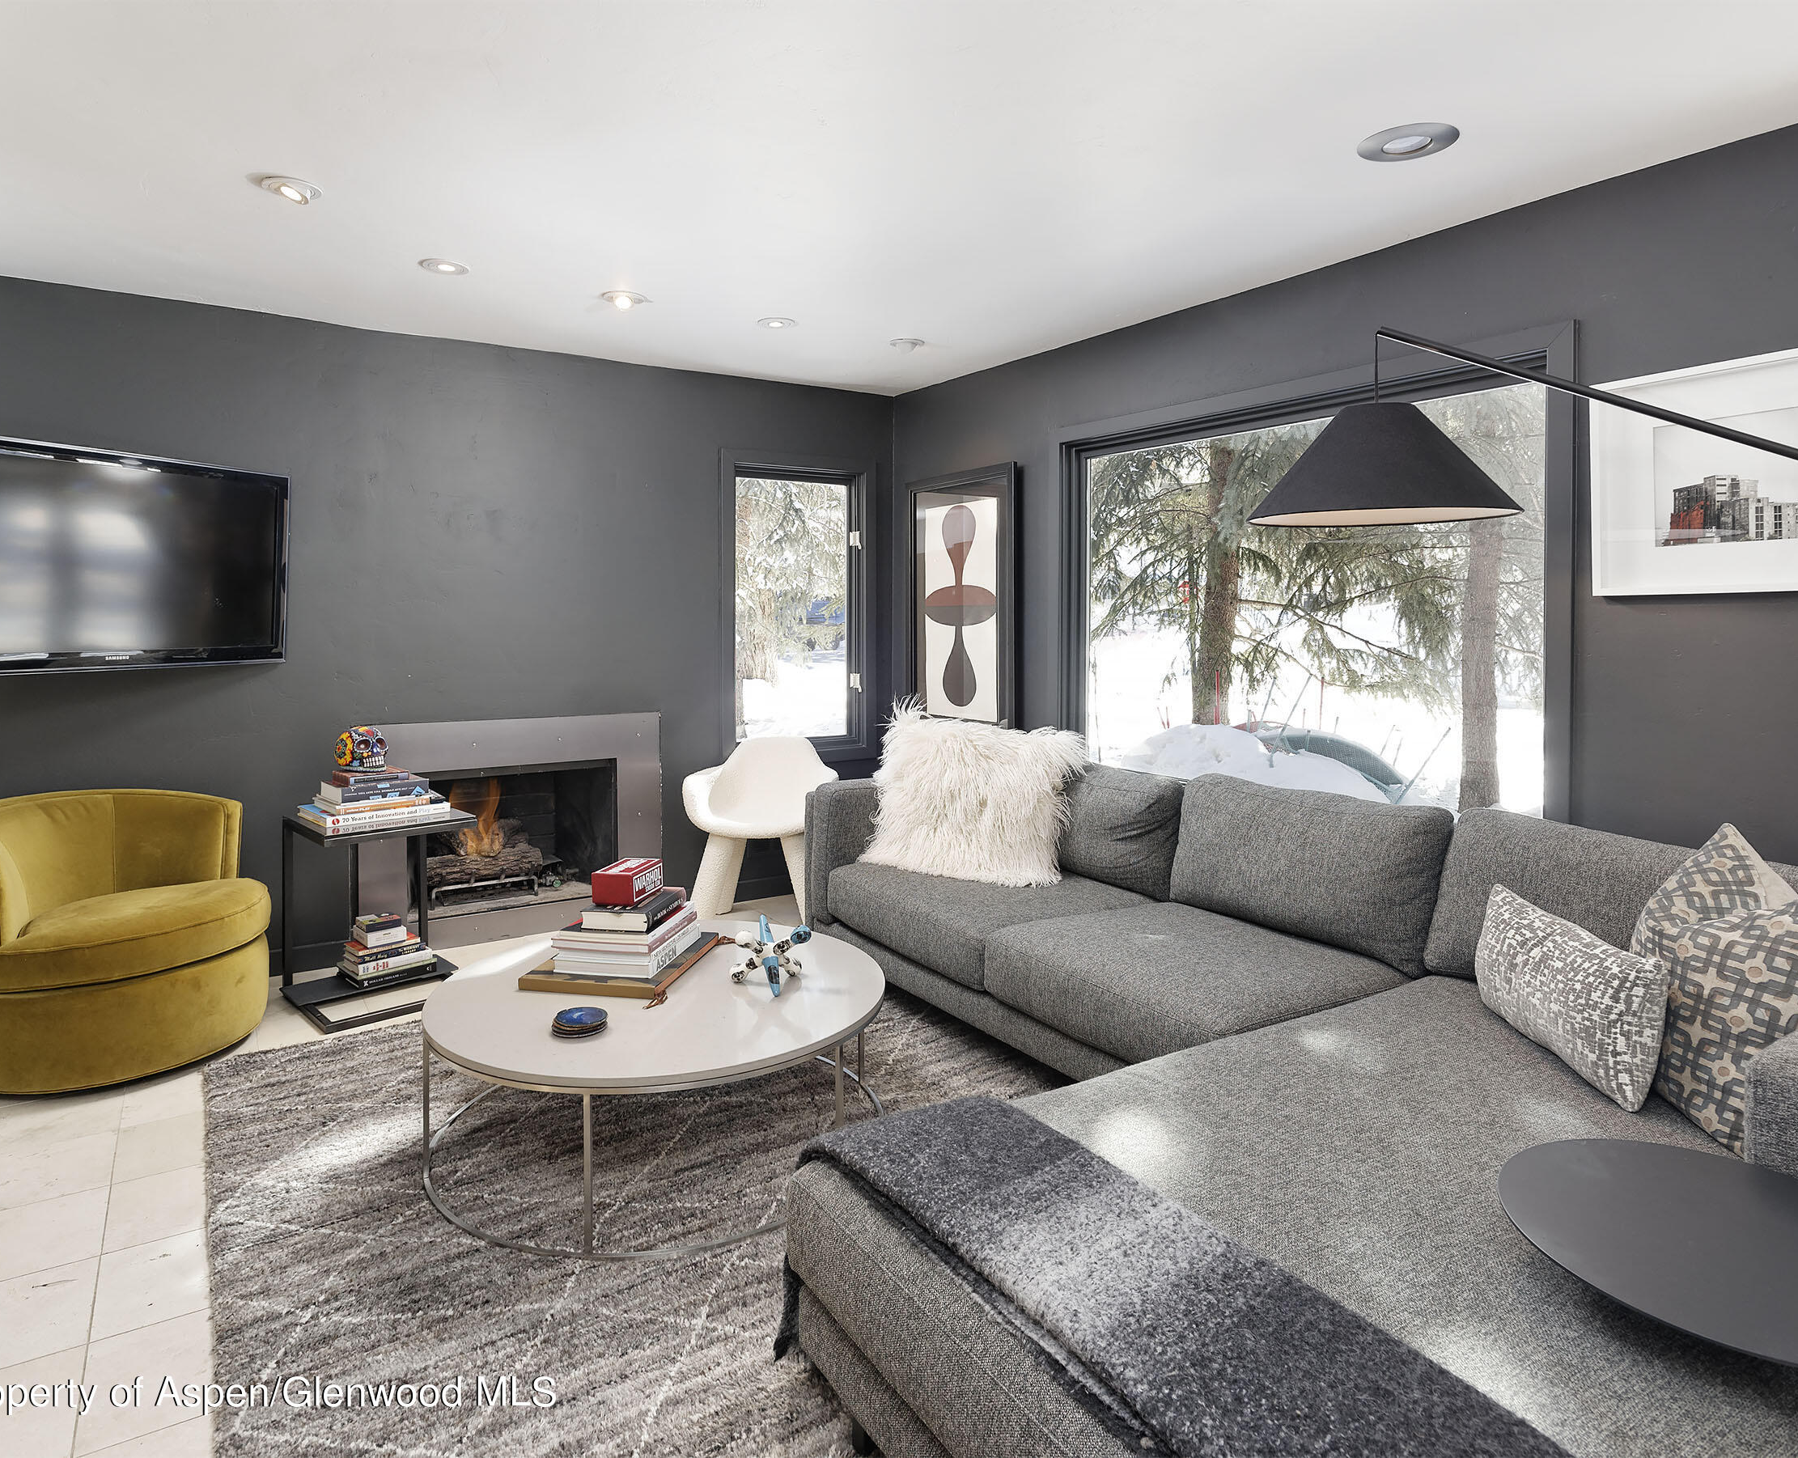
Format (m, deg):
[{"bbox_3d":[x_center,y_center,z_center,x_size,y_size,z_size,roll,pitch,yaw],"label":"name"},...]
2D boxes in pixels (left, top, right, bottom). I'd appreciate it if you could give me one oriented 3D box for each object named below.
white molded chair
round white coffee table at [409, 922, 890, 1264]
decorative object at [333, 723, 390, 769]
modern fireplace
[{"bbox_3d":[-0.560,0.438,4.235,0.645,0.785,0.600,0,4,3],"label":"white molded chair"},{"bbox_3d":[-0.592,0.817,2.591,1.095,0.365,1.095,0,4,0],"label":"round white coffee table"},{"bbox_3d":[-1.839,0.061,3.535,0.190,0.153,0.155,2,5,28],"label":"decorative object"},{"bbox_3d":[-1.614,0.385,4.297,1.176,0.874,0.380,-3,5,-34],"label":"modern fireplace"}]

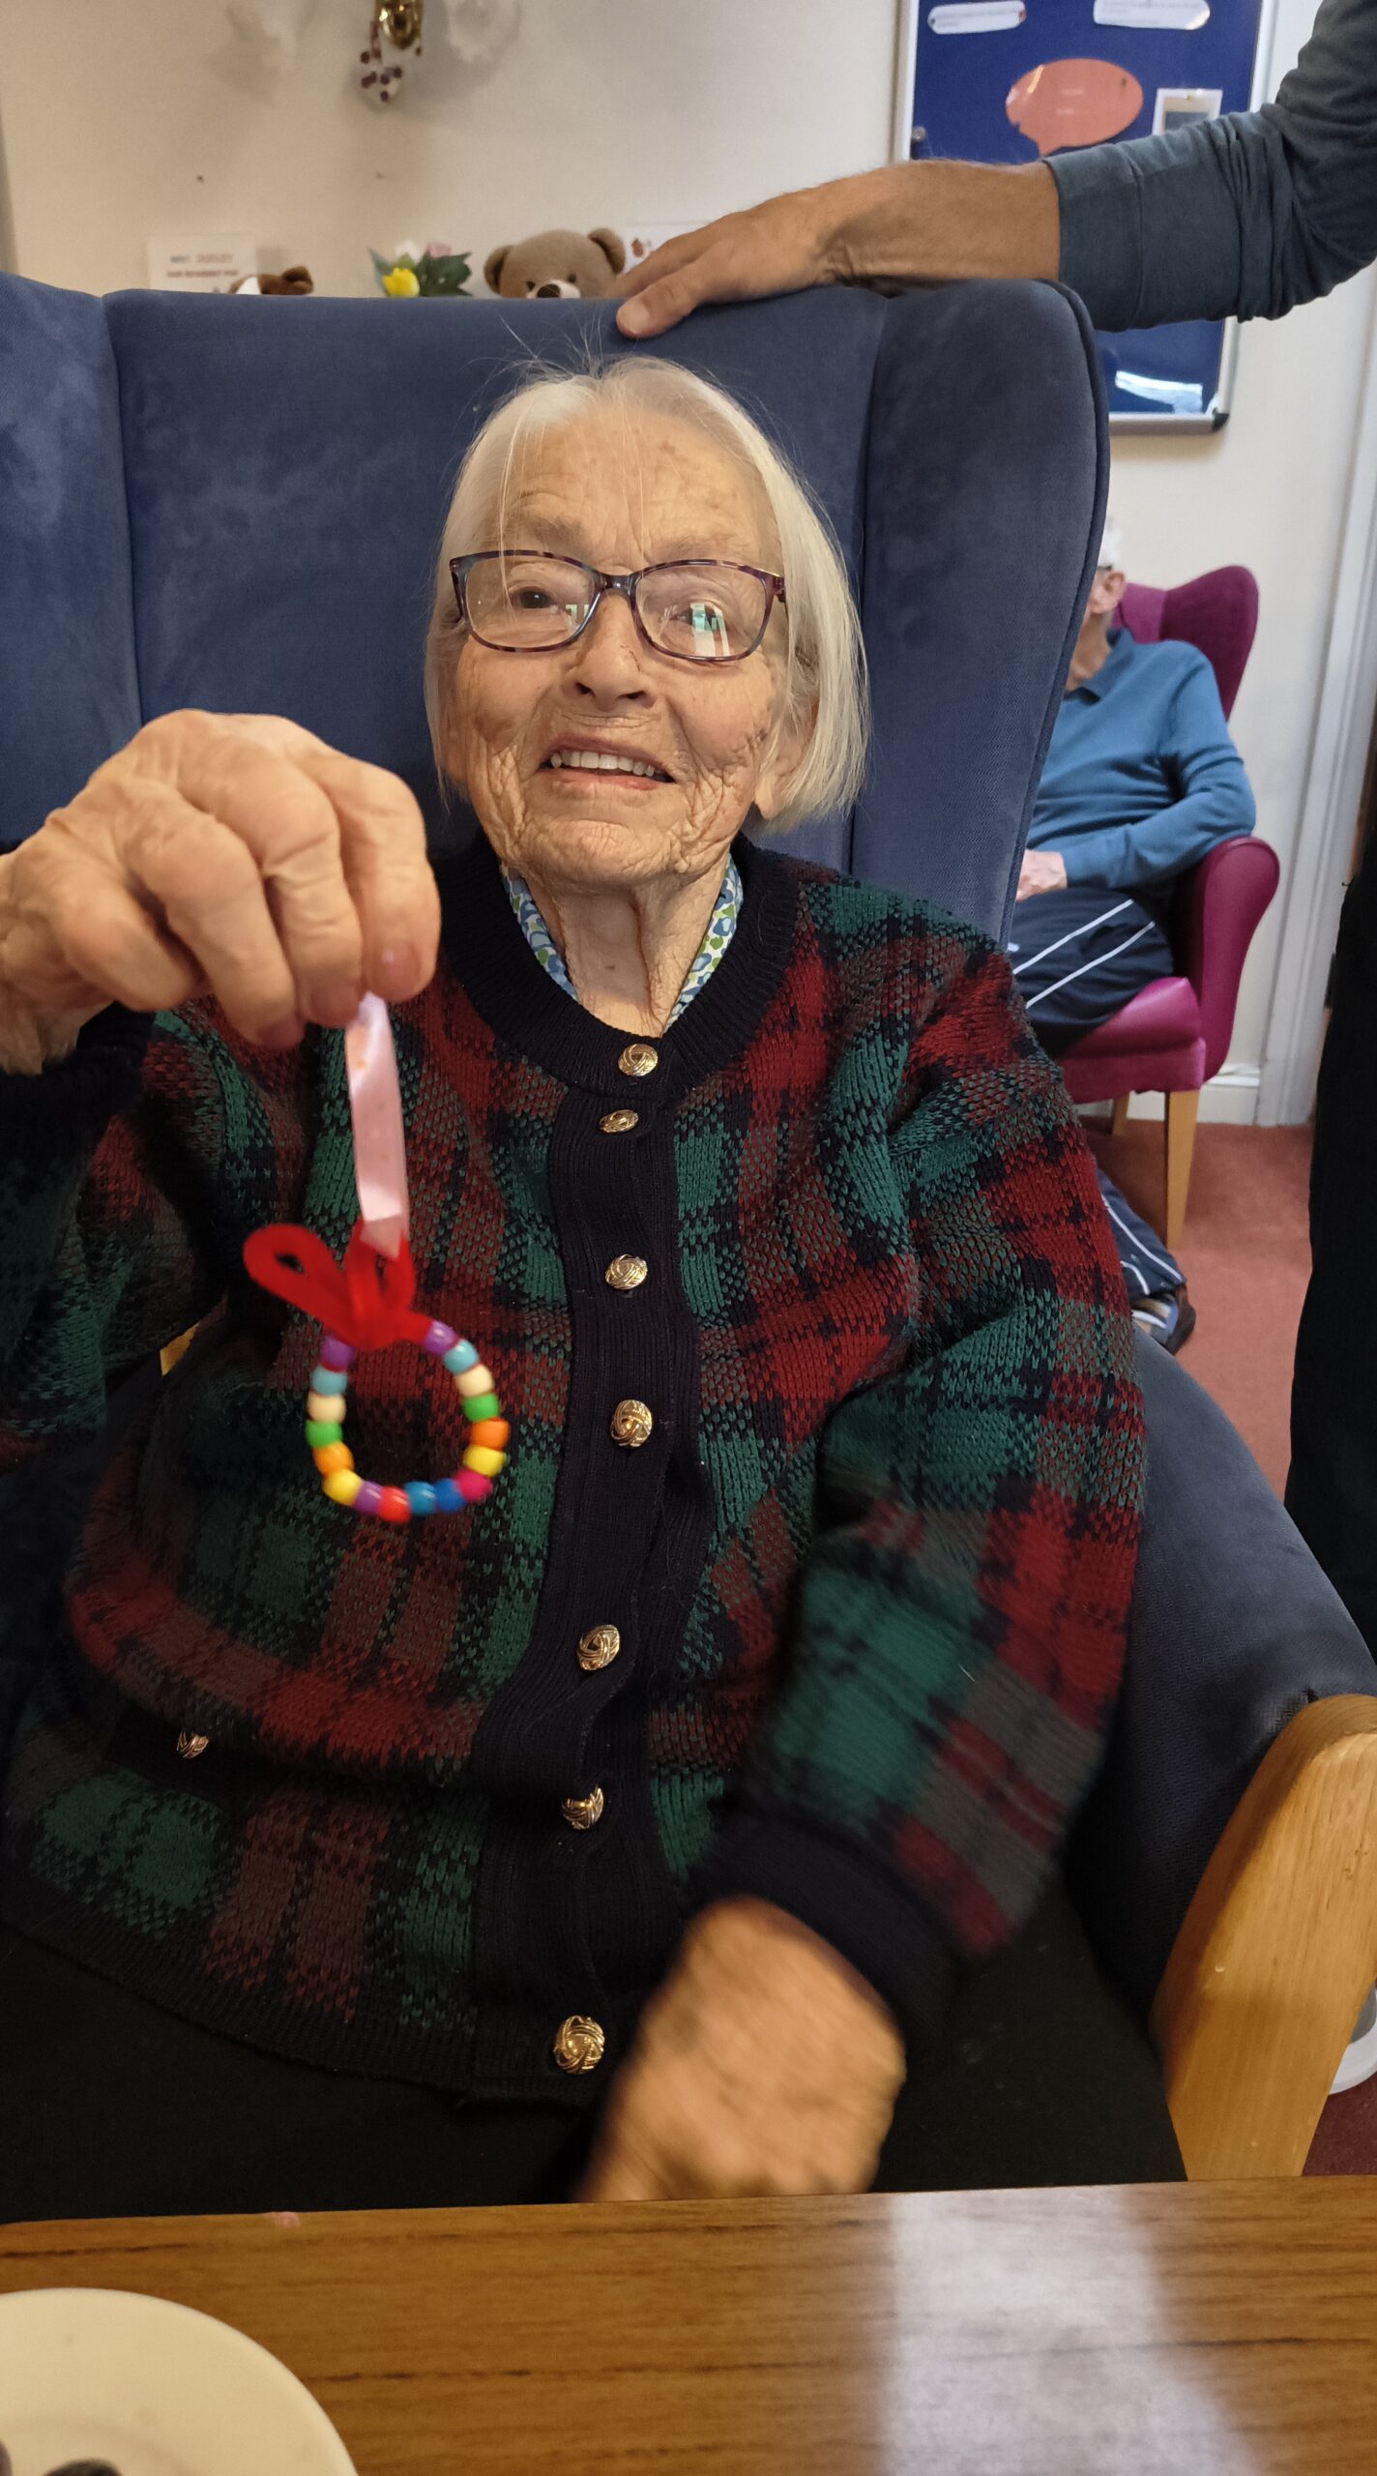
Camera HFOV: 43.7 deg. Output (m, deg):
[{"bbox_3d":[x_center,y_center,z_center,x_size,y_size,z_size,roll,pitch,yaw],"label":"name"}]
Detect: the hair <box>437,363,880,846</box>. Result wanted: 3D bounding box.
[{"bbox_3d":[-0.019,-0.282,0.765,0.190,0.200,0.185,7,15,6],"label":"hair"}]

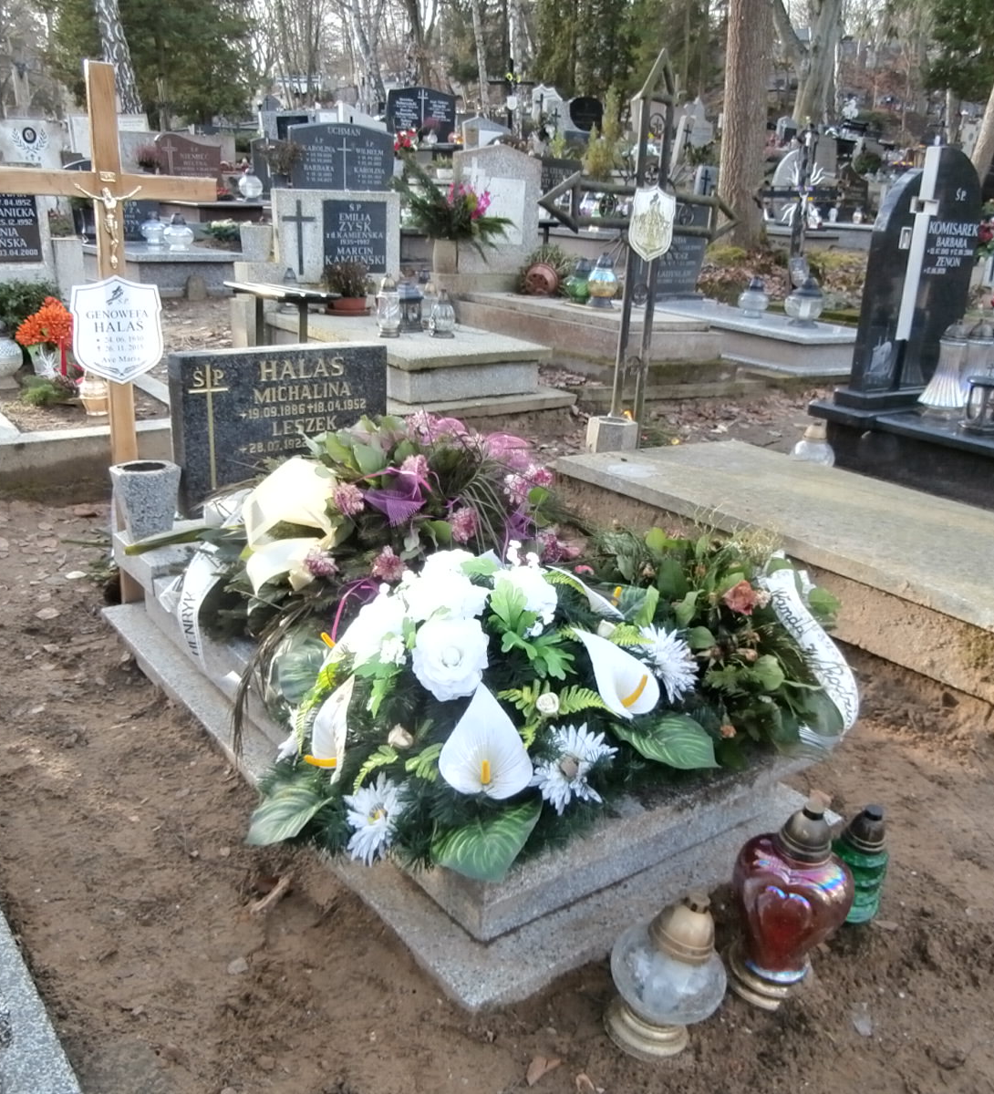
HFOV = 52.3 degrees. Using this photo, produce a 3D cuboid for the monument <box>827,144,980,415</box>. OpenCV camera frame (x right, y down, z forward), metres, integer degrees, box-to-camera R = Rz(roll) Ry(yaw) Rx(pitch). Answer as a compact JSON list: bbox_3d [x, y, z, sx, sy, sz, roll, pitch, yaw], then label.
[{"bbox_3d":[1.740,-1.126,4.197,0.690,1.006,0.160,-14,27,-36],"label":"monument"}]

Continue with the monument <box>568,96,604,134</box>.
[{"bbox_3d":[1.402,-6.828,16.052,0.600,0.600,0.100,-12,24,-36],"label":"monument"}]

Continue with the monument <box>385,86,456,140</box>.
[{"bbox_3d":[-1.049,-5.994,14.000,1.040,0.720,0.120,-10,22,-33],"label":"monument"}]

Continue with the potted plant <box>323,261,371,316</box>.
[{"bbox_3d":[-0.929,-1.621,6.267,0.280,0.320,0.280,2,19,-1],"label":"potted plant"}]

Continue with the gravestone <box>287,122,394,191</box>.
[{"bbox_3d":[-1.599,-3.940,10.361,1.140,0.720,0.100,-12,24,-36],"label":"gravestone"}]

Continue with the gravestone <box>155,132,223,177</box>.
[{"bbox_3d":[-3.006,-3.759,9.900,0.582,0.525,0.120,-11,25,-30],"label":"gravestone"}]

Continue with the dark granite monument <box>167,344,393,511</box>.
[{"bbox_3d":[-0.699,-0.399,3.344,0.724,0.506,0.090,-12,24,-36],"label":"dark granite monument"}]

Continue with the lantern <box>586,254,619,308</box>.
[{"bbox_3d":[0.612,-1.536,5.850,0.171,0.281,0.171,2,21,-1],"label":"lantern"}]

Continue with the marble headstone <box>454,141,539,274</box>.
[{"bbox_3d":[-0.005,-2.036,6.100,0.511,0.725,0.140,-13,26,-33],"label":"marble headstone"}]

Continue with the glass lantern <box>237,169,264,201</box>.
[{"bbox_3d":[-2.596,-3.809,10.671,0.250,0.290,0.250,-2,20,-13],"label":"glass lantern"}]

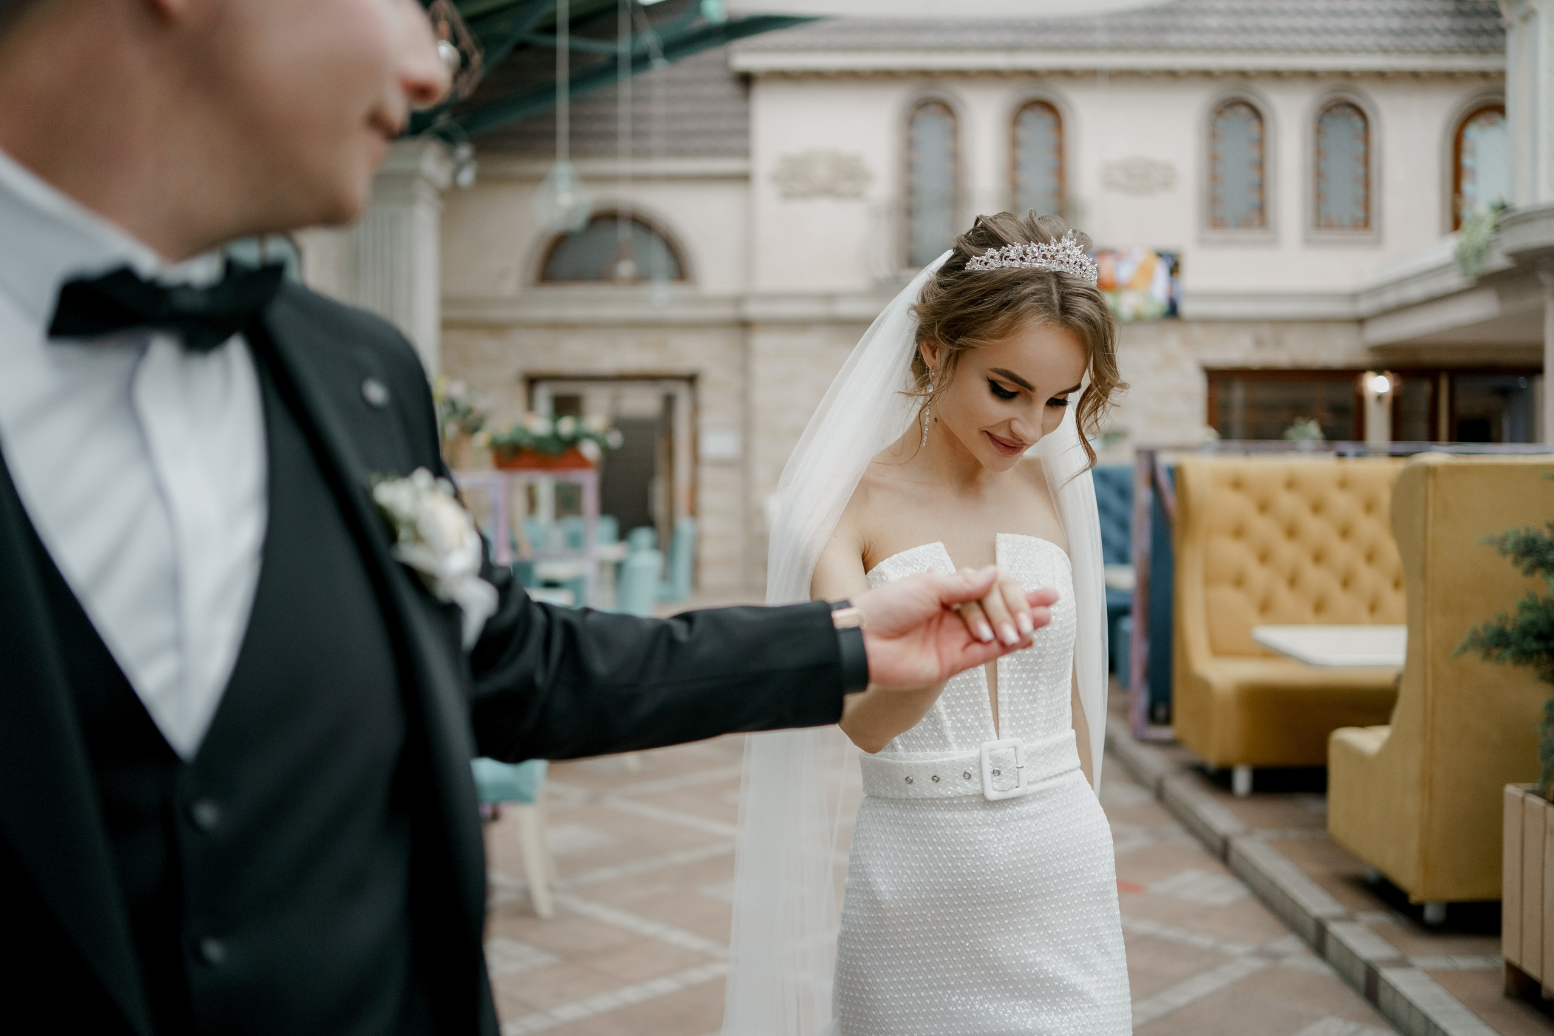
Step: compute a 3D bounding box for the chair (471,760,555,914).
[{"bbox_3d":[-1.000,0.788,4.941,0.570,0.900,0.470,0,2,0],"label":"chair"}]

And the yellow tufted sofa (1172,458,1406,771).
[{"bbox_3d":[2.334,0.411,6.191,1.270,1.310,0.680,0,2,1],"label":"yellow tufted sofa"}]

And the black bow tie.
[{"bbox_3d":[-0.295,-0.103,0.730,0.034,0.047,0.118,2,11,40],"label":"black bow tie"}]

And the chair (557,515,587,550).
[{"bbox_3d":[-1.692,0.479,13.225,0.500,0.940,0.550,0,2,0],"label":"chair"}]

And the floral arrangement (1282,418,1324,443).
[{"bbox_3d":[2.453,-0.410,7.050,0.200,0.140,0.180,0,2,0],"label":"floral arrangement"}]

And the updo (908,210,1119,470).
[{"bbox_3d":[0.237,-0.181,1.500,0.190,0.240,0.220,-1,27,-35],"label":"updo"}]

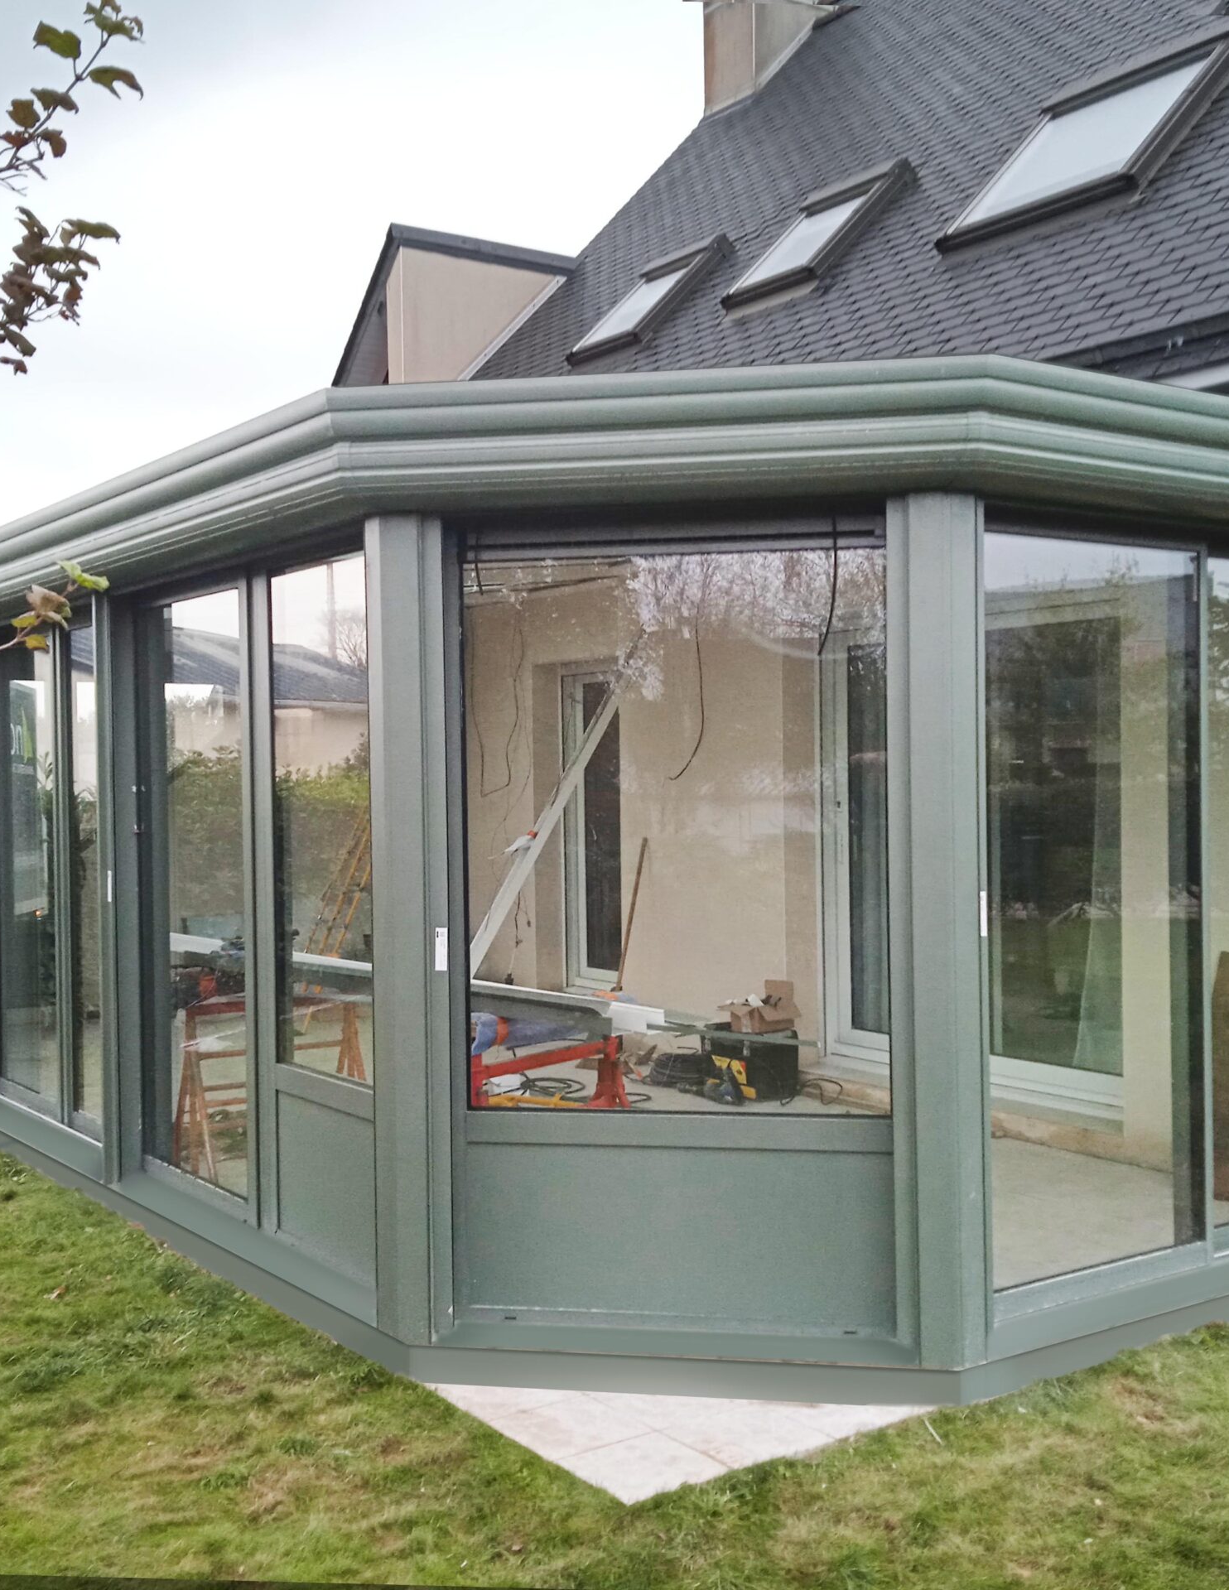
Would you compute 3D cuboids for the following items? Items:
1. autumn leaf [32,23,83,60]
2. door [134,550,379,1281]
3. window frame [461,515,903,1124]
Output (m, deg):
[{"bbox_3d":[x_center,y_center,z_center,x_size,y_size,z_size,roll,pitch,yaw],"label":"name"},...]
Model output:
[{"bbox_3d":[-1.040,-1.405,3.200,0.088,0.066,0.045,-1,0,-18],"label":"autumn leaf"},{"bbox_3d":[-1.257,0.360,5.788,0.100,2.133,2.031,-1,1,-36],"label":"door"},{"bbox_3d":[0.158,0.086,4.628,1.159,1.550,0.040,-1,0,10],"label":"window frame"}]

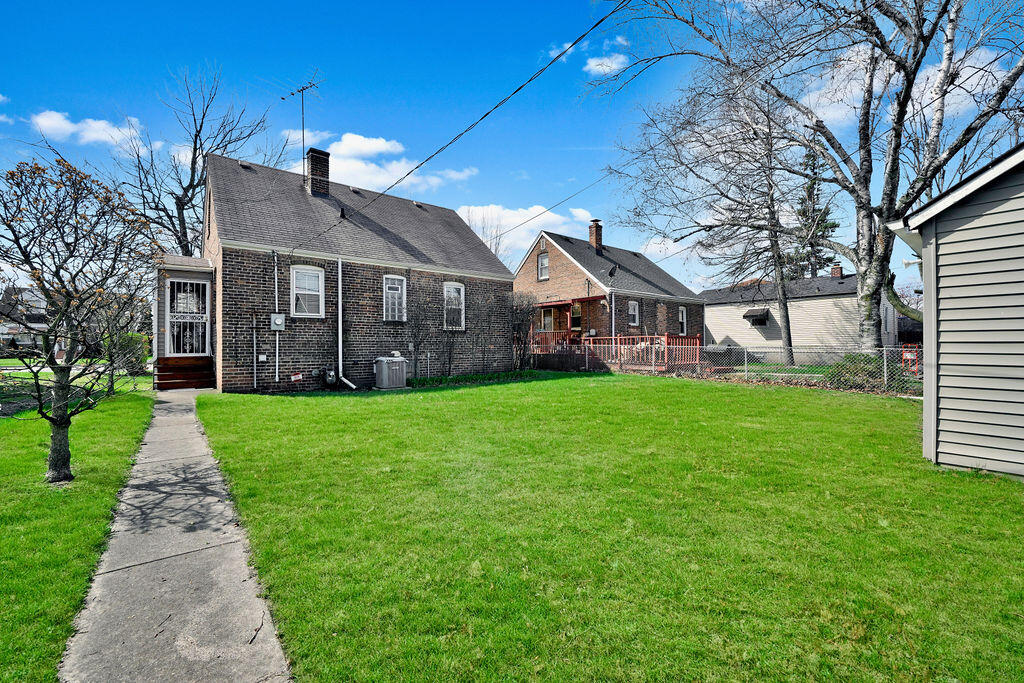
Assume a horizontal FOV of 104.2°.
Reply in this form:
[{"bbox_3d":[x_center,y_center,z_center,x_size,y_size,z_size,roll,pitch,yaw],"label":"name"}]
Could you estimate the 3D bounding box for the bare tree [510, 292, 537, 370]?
[{"bbox_3d":[0.360,-0.276,13.602,1.100,2.700,1.100,0,0,0],"label":"bare tree"}]

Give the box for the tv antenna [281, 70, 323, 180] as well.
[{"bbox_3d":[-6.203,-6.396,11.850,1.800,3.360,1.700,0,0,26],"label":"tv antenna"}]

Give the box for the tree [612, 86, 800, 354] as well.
[{"bbox_3d":[10.006,-5.170,17.829,8.000,12.600,7.500,0,0,-37],"label":"tree"}]

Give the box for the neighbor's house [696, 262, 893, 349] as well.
[{"bbox_3d":[14.096,-1.321,24.292,7.000,5.100,12.200,0,0,-37],"label":"neighbor's house"}]

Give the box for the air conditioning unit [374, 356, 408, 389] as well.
[{"bbox_3d":[-2.900,0.730,9.568,0.640,0.750,0.640,0,0,-37],"label":"air conditioning unit"}]

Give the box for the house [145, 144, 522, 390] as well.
[{"bbox_3d":[-5.744,-2.350,13.131,8.700,6.800,8.100,0,0,-37],"label":"house"}]

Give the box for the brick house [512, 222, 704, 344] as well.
[{"bbox_3d":[4.326,-2.373,20.871,7.500,7.000,8.100,0,0,-37],"label":"brick house"}]

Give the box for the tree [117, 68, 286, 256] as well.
[{"bbox_3d":[-14.194,-5.552,18.031,7.800,13.200,7.800,0,0,-37],"label":"tree"}]

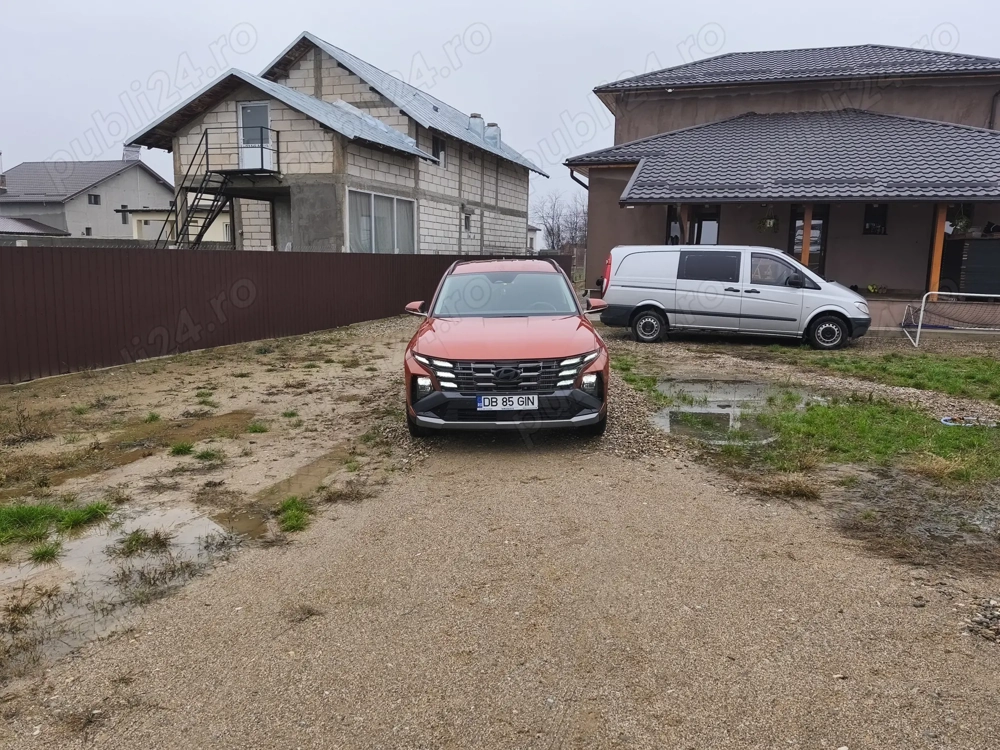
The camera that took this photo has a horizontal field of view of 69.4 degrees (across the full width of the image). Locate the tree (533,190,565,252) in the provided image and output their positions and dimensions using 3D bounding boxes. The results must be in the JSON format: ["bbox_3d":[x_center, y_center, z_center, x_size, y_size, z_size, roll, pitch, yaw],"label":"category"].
[{"bbox_3d":[4.365,-13.050,65.000,3.000,6.900,2.900,1,9,0],"label":"tree"}]

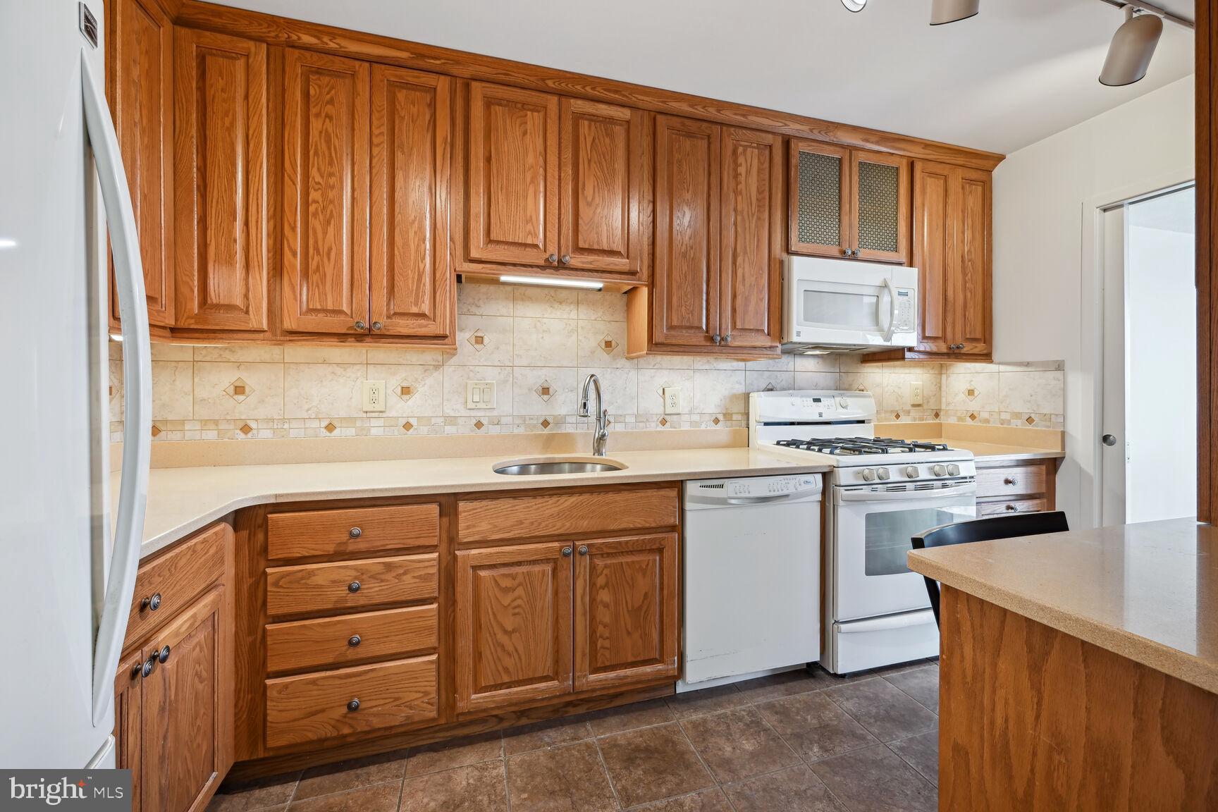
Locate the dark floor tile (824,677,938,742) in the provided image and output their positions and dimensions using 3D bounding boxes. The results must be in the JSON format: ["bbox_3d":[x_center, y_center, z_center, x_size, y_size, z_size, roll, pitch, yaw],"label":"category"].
[{"bbox_3d":[1.026,1.131,1.770,0.302,0.010,0.302,0,0,-16],"label":"dark floor tile"}]

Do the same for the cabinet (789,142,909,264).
[{"bbox_3d":[1.162,-1.000,2.487,0.745,0.543,0.316,0,1,-16],"label":"cabinet"}]

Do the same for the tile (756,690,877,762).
[{"bbox_3d":[0.746,1.152,1.718,0.305,0.012,0.306,0,1,-16],"label":"tile"}]

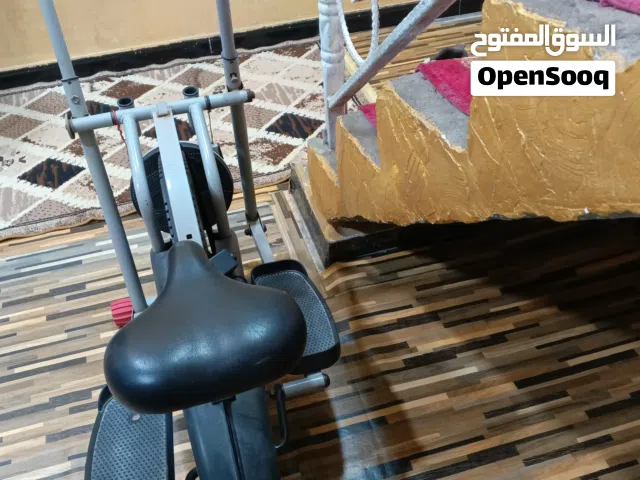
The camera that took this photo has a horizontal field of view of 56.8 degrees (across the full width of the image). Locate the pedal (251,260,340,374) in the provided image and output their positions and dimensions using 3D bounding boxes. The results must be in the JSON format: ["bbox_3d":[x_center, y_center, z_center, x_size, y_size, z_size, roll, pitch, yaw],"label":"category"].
[{"bbox_3d":[-0.062,0.173,1.373,0.150,0.060,0.318,-13,37,-8],"label":"pedal"}]

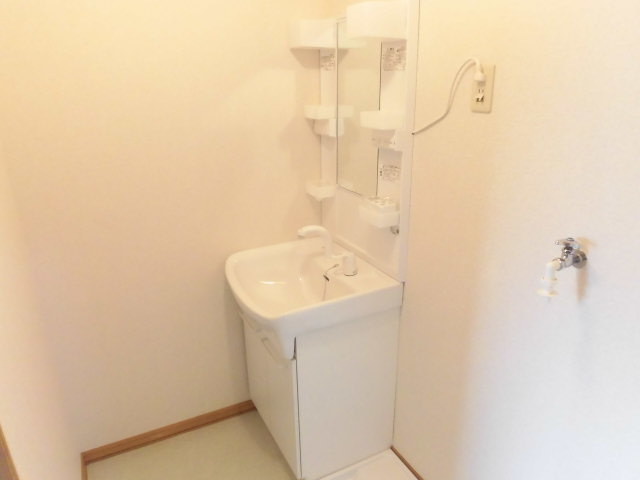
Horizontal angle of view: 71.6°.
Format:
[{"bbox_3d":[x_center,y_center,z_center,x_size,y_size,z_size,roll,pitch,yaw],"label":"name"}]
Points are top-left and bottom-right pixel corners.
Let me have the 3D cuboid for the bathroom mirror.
[{"bbox_3d":[0.146,-0.501,1.705,0.014,0.640,0.307,-10,21,-25],"label":"bathroom mirror"}]

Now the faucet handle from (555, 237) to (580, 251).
[{"bbox_3d":[0.550,0.011,0.981,0.038,0.026,0.042,-10,21,-25],"label":"faucet handle"}]

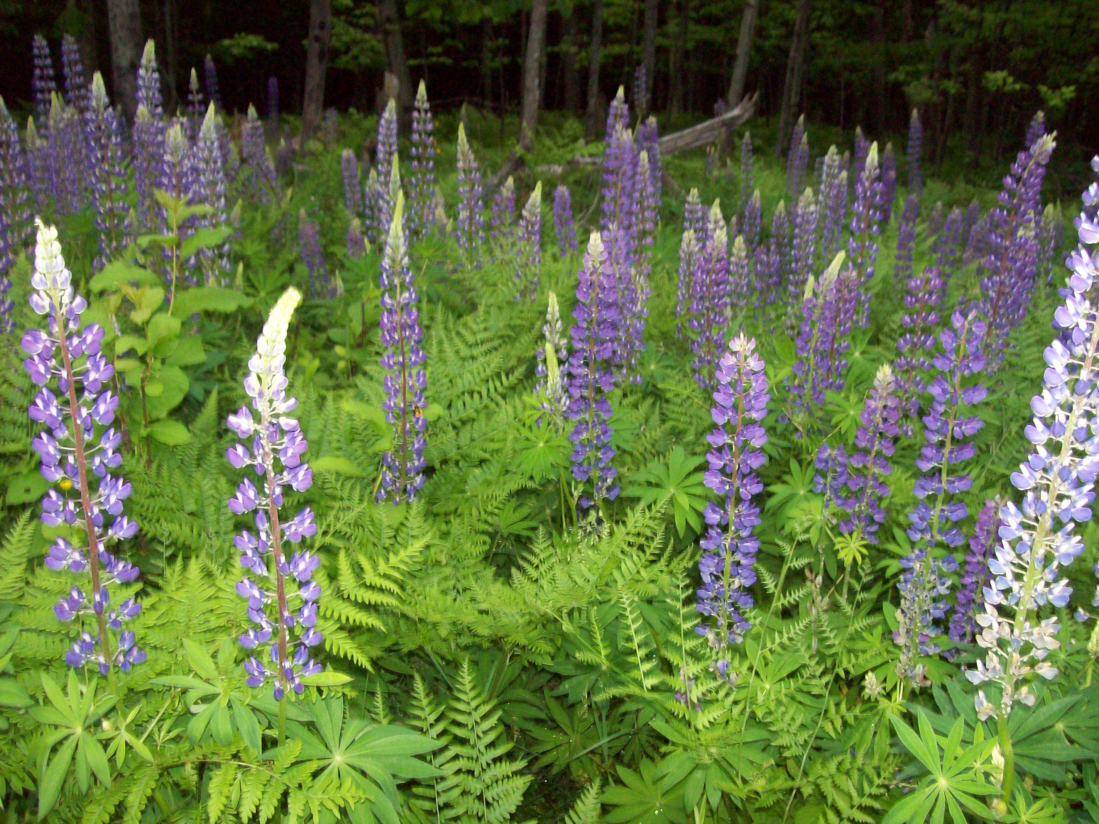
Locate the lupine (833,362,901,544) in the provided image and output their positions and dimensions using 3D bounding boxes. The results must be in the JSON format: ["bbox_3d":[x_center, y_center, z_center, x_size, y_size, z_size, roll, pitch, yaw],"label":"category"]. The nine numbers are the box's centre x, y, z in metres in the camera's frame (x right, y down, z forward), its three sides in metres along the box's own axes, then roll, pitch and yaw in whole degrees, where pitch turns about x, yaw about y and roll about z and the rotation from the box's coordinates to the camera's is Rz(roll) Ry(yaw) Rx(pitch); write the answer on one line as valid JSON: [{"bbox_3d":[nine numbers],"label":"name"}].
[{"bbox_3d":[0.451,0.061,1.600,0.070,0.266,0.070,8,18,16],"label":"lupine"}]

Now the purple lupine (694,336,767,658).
[{"bbox_3d":[0.198,0.098,1.240,0.068,0.376,0.068,3,17,9],"label":"purple lupine"}]

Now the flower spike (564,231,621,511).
[{"bbox_3d":[0.060,-0.048,1.520,0.064,0.387,0.064,0,18,2],"label":"flower spike"}]

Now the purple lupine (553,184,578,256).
[{"bbox_3d":[0.043,-0.553,3.300,0.065,0.211,0.065,-5,17,2],"label":"purple lupine"}]

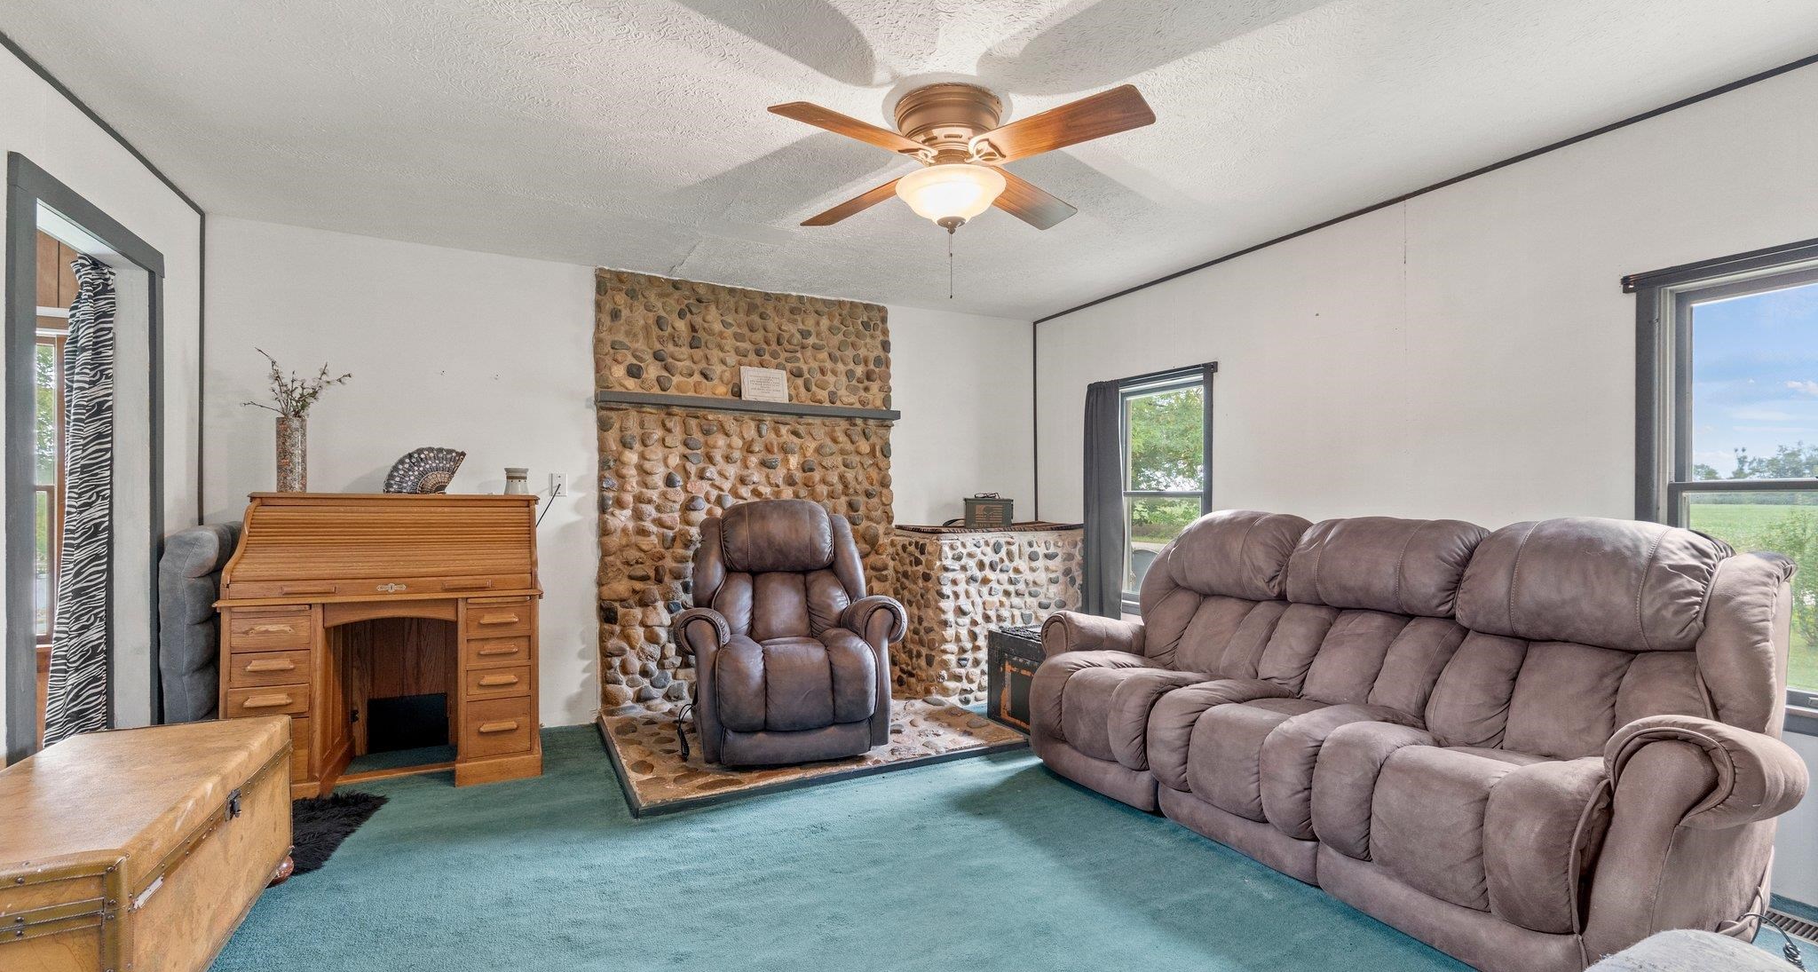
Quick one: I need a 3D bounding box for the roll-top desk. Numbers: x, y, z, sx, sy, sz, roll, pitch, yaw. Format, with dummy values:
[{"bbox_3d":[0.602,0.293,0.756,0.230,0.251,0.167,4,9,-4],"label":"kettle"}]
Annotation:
[{"bbox_3d":[-2.138,0.628,3.200,1.055,1.162,0.632,0,0,-27],"label":"roll-top desk"}]

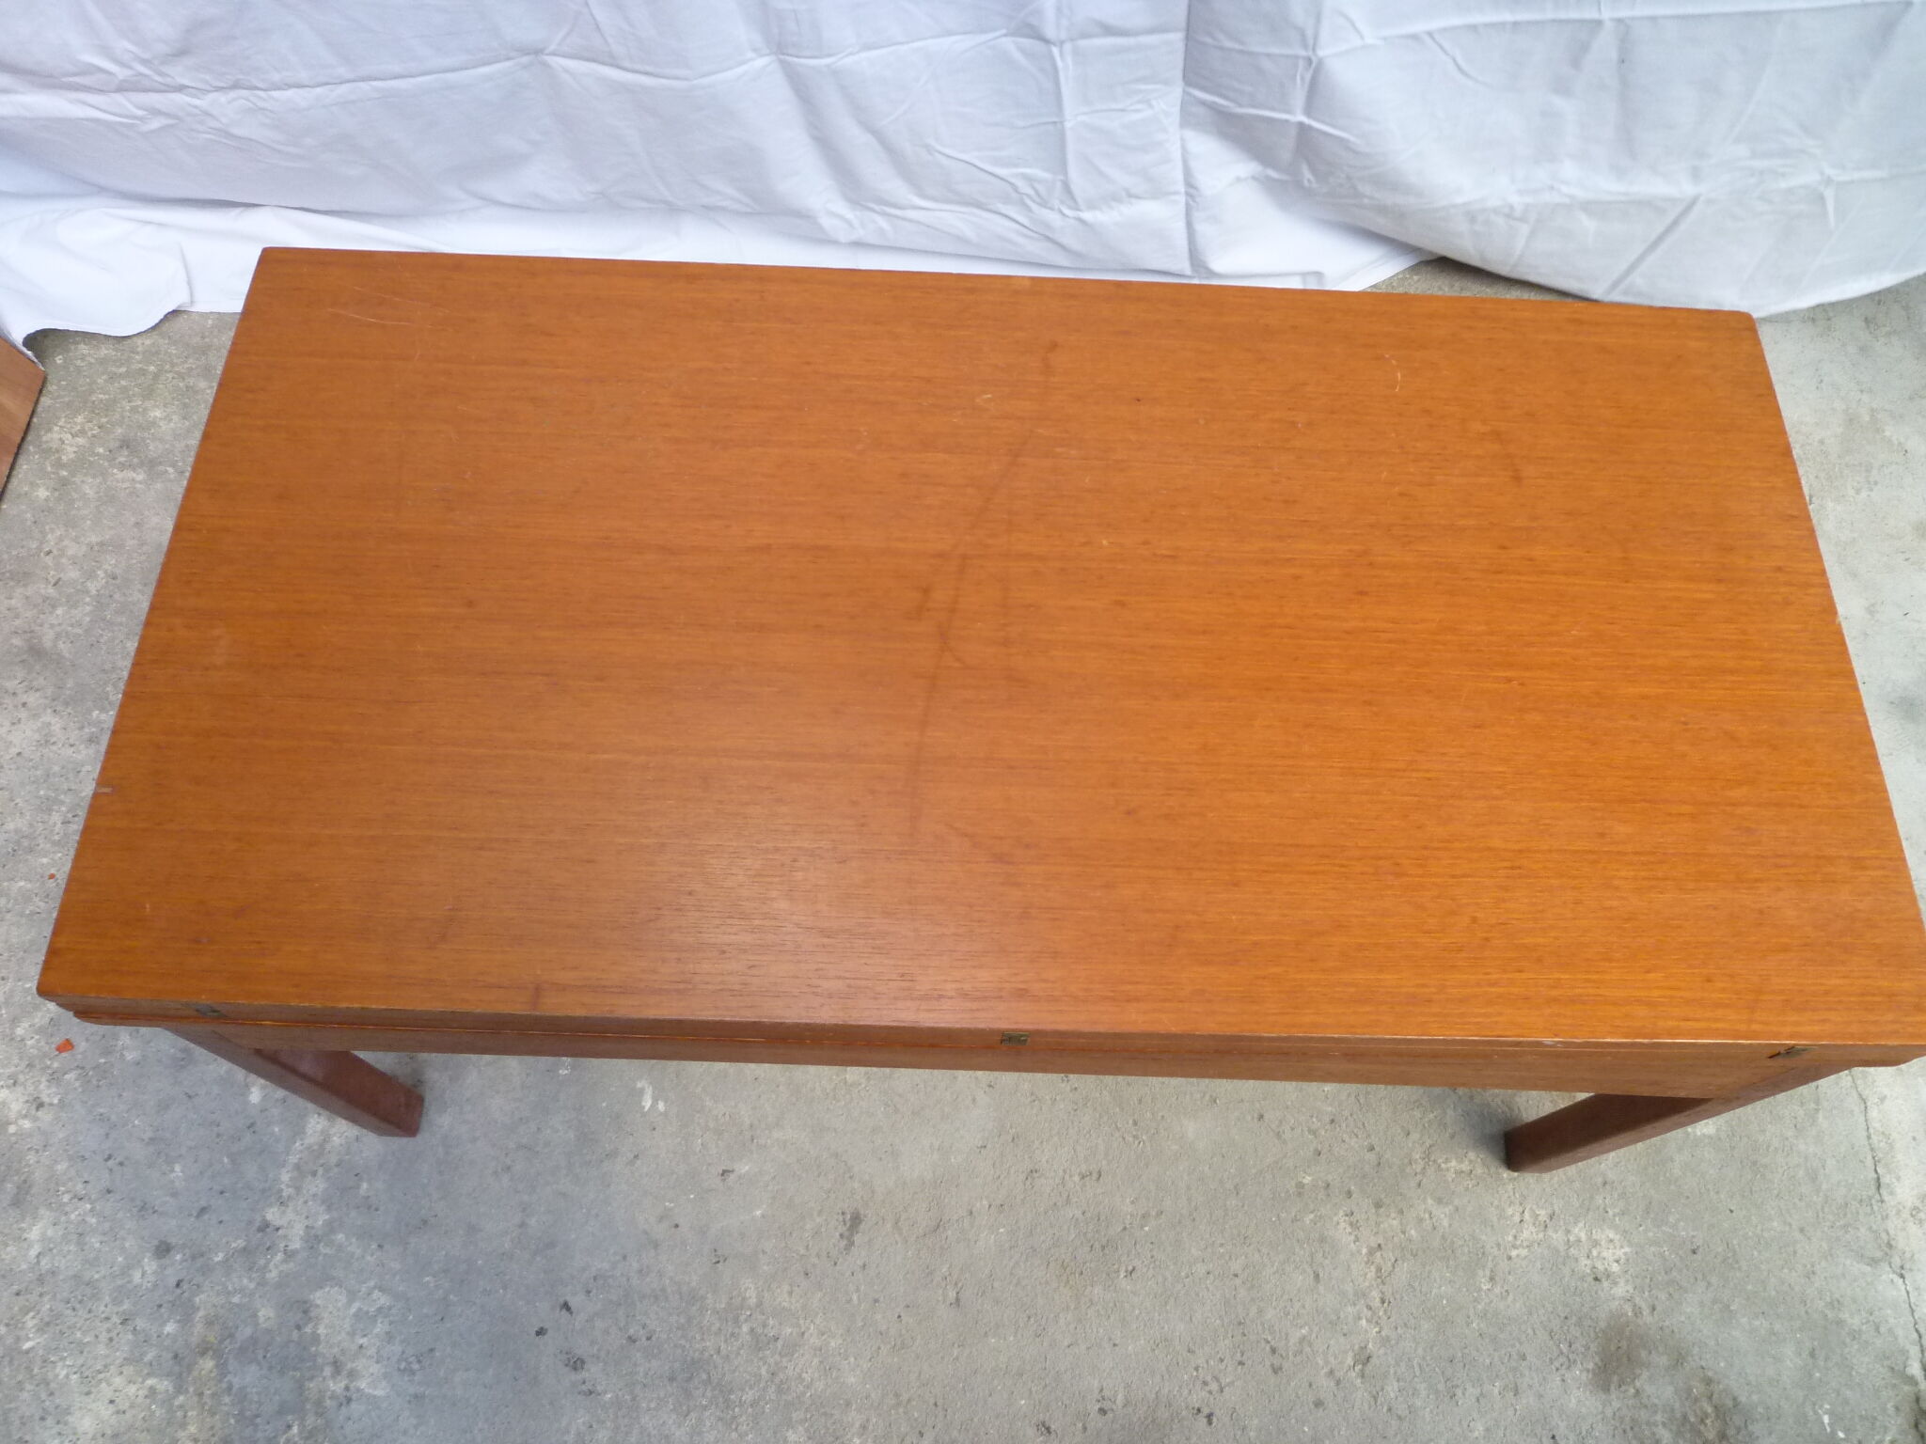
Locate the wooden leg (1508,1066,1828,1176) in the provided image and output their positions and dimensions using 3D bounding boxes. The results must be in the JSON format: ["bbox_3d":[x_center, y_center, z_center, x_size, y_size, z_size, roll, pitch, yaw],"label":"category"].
[{"bbox_3d":[0.532,0.305,1.094,0.032,0.432,0.033,2,64,-2],"label":"wooden leg"}]

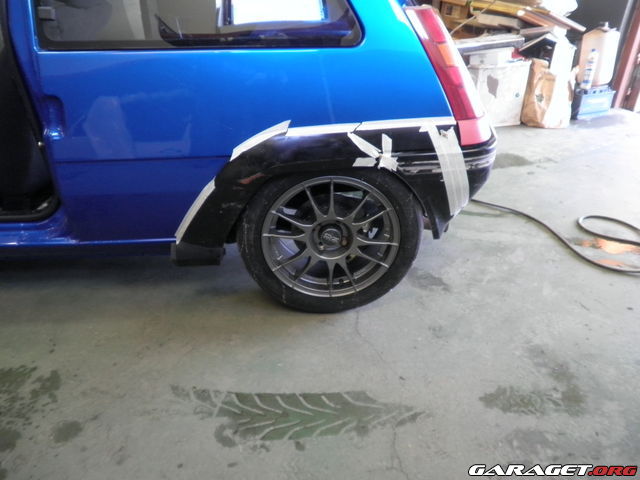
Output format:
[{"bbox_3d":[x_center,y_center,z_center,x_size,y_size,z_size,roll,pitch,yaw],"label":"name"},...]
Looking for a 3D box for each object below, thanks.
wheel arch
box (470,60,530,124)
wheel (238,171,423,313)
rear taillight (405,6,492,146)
[{"bbox_3d":[0.027,-0.157,1.491,1.000,0.450,0.210,-2,30,-1],"label":"wheel arch"},{"bbox_3d":[1.219,-1.064,3.444,0.390,0.410,0.320,-8,31,-11],"label":"box"},{"bbox_3d":[0.034,-0.038,1.575,0.575,0.575,0.200,-2,30,-1],"label":"wheel"},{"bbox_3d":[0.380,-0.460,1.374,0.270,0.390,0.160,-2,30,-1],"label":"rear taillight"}]

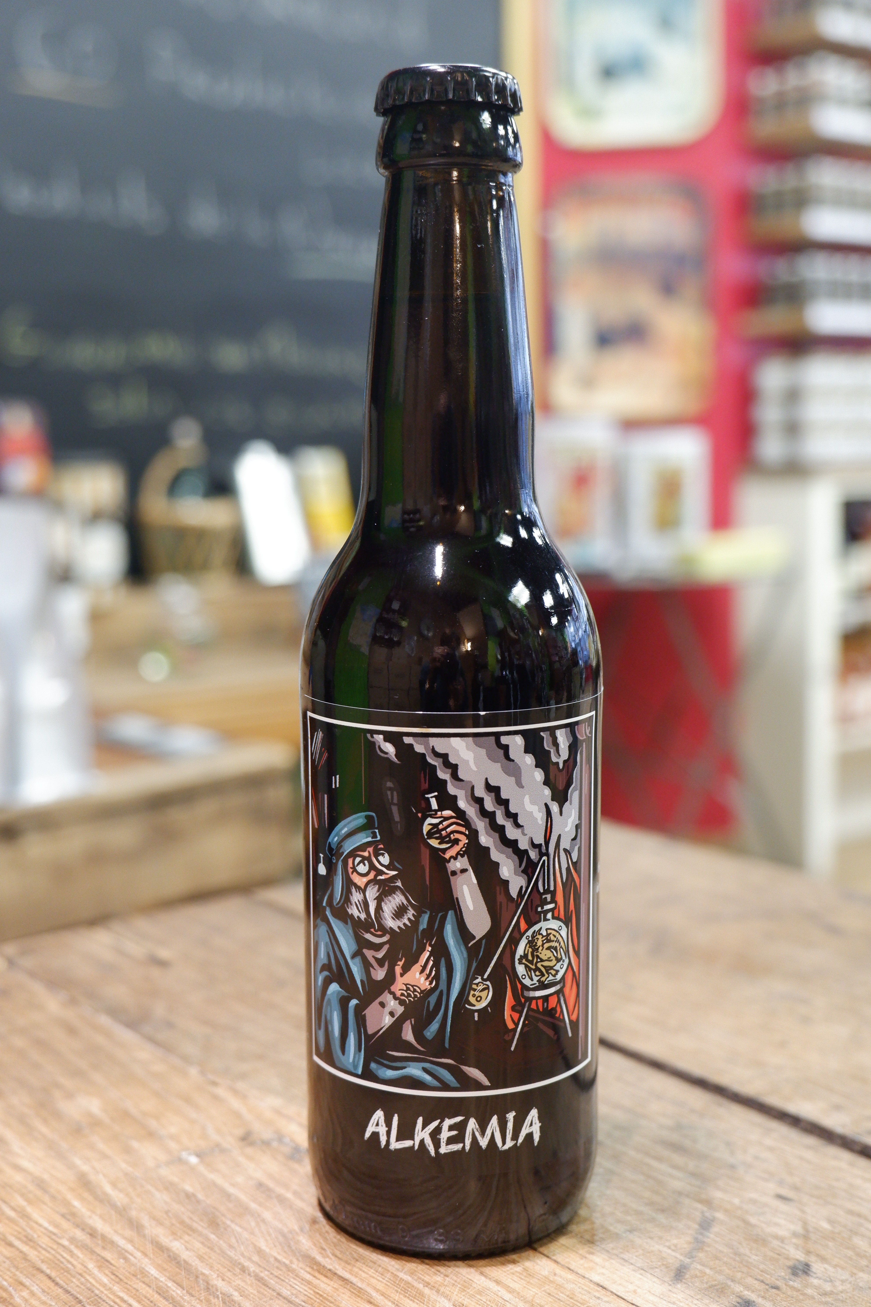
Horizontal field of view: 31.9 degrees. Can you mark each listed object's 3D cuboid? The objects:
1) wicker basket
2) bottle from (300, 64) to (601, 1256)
[{"bbox_3d":[-0.371,-0.220,2.300,0.155,0.205,0.165,-1,4,-9],"label":"wicker basket"},{"bbox_3d":[0.003,0.000,0.315,0.061,0.230,0.061,0,4,1],"label":"bottle"}]

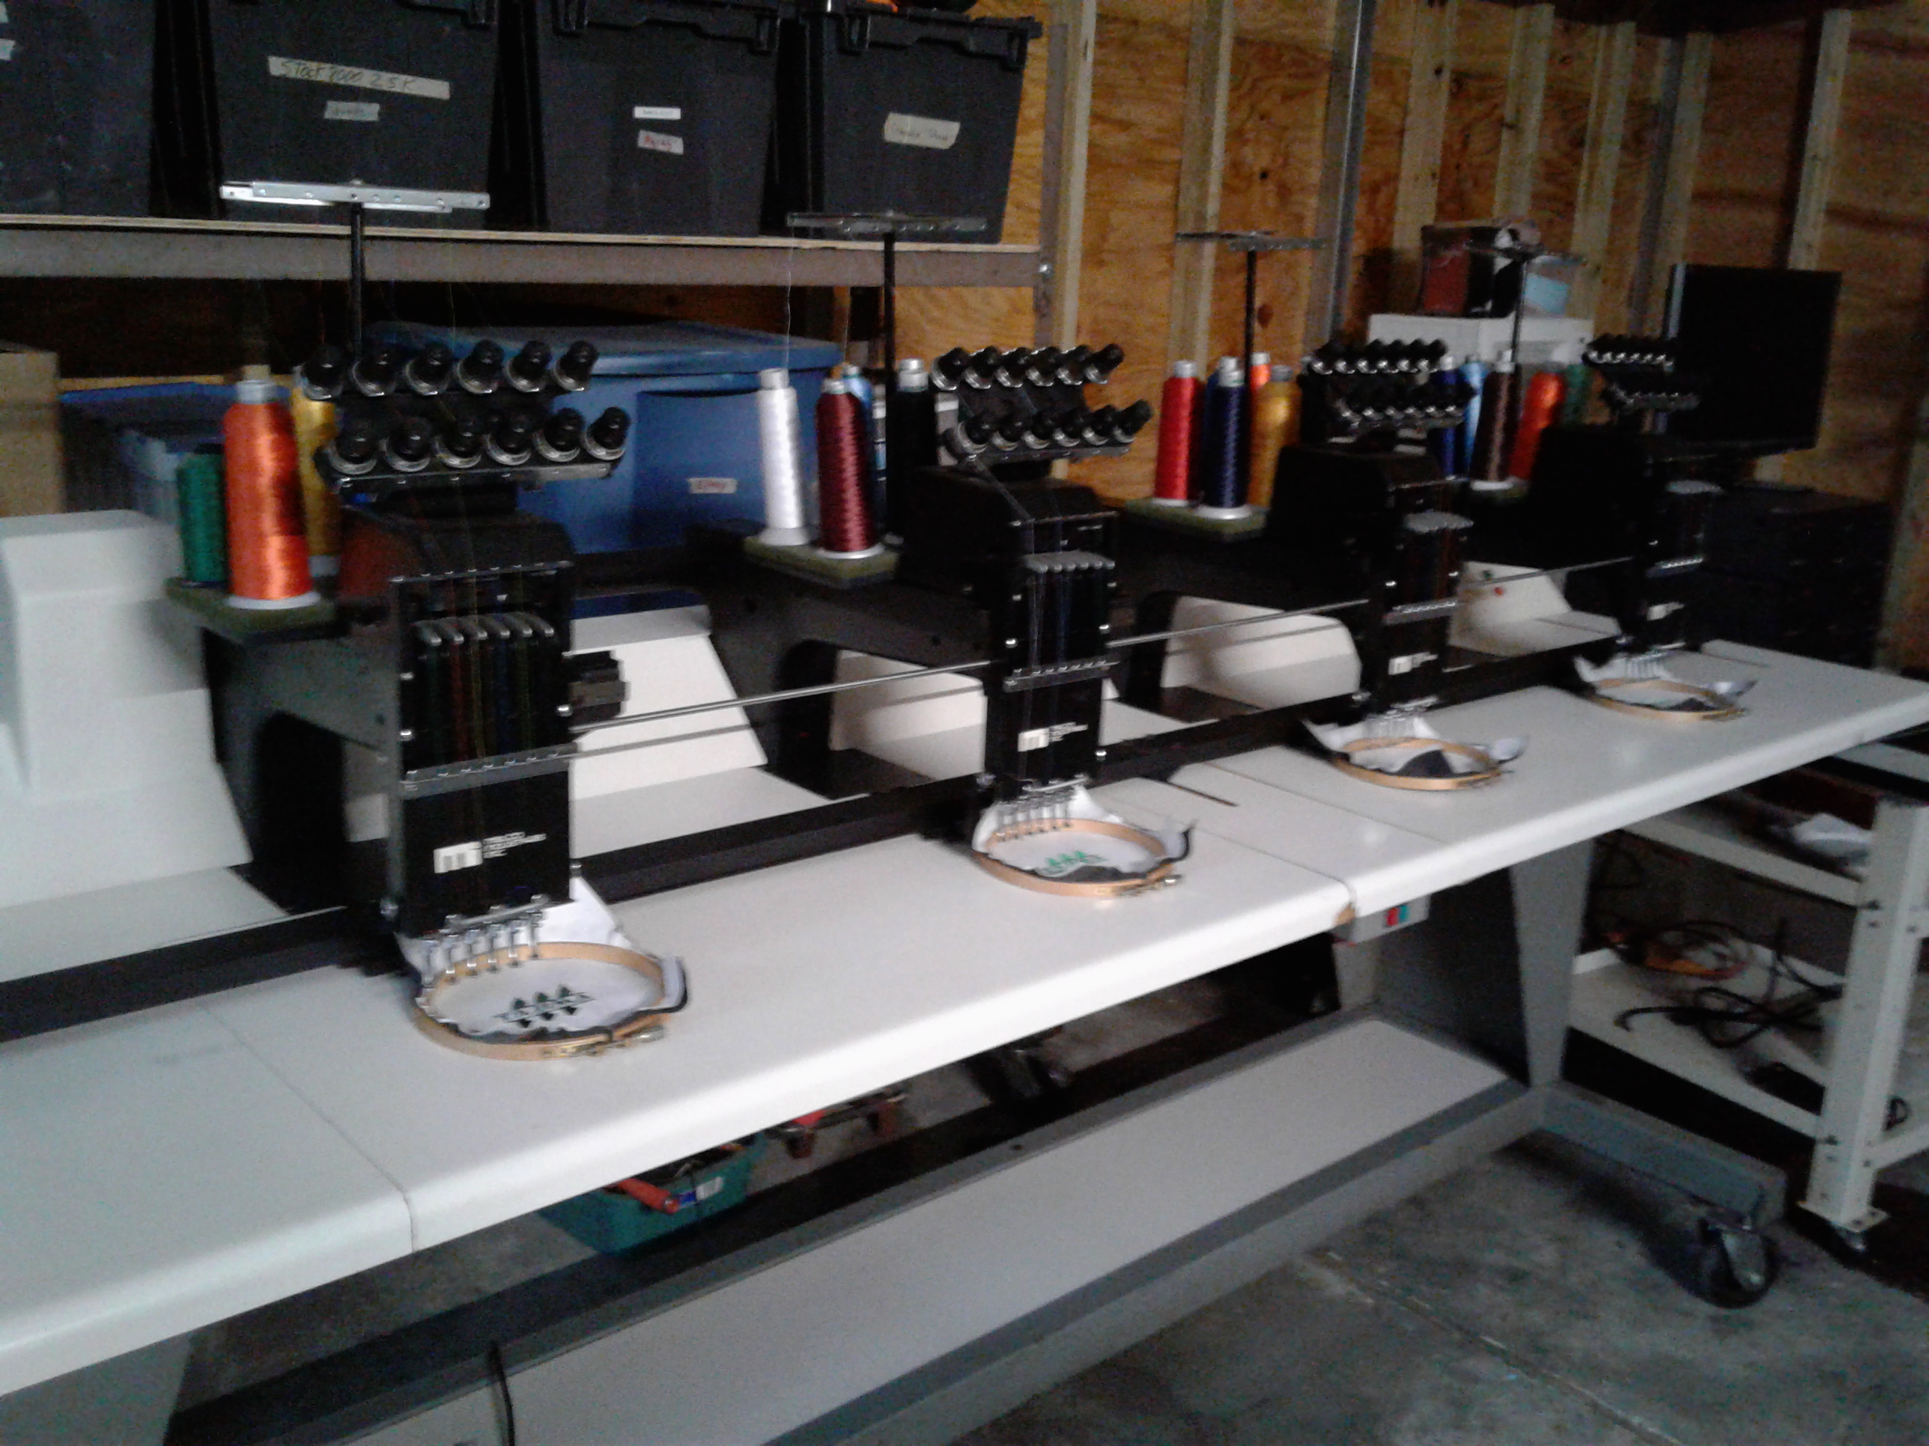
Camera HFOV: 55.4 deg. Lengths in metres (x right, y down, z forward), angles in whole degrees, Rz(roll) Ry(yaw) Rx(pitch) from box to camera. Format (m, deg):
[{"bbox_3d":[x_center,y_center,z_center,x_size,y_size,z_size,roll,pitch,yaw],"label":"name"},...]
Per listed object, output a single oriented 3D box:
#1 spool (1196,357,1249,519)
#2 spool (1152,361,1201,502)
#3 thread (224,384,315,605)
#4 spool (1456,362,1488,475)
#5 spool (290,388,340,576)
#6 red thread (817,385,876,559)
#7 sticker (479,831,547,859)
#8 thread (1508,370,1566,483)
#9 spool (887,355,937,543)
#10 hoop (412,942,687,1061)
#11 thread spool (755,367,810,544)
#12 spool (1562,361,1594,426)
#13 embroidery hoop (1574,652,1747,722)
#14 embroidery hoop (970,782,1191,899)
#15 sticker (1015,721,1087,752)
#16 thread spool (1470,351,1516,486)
[{"bbox_3d":[0.280,-0.305,1.960,0.060,0.164,0.060,2,15,0],"label":"spool"},{"bbox_3d":[0.242,-0.327,2.054,0.056,0.154,0.056,2,15,-1],"label":"spool"},{"bbox_3d":[-0.511,-0.171,1.345,0.067,0.170,0.067,2,15,-1],"label":"thread"},{"bbox_3d":[0.665,-0.401,2.410,0.050,0.150,0.050,2,15,-1],"label":"spool"},{"bbox_3d":[-0.512,-0.198,1.444,0.050,0.155,0.050,2,15,-1],"label":"spool"},{"bbox_3d":[-0.108,-0.227,1.626,0.061,0.153,0.061,-3,15,1],"label":"red thread"},{"bbox_3d":[-0.311,0.083,1.273,0.048,0.013,0.002,-11,20,-41],"label":"sticker"},{"bbox_3d":[0.743,-0.391,2.393,0.053,0.147,0.053,7,16,-2],"label":"thread"},{"bbox_3d":[-0.048,-0.257,1.753,0.062,0.175,0.062,1,15,0],"label":"spool"},{"bbox_3d":[-0.306,0.199,1.331,0.184,0.014,0.184,3,15,-1],"label":"hoop"},{"bbox_3d":[-0.176,-0.254,1.750,0.050,0.160,0.050,0,15,0],"label":"thread spool"},{"bbox_3d":[0.832,-0.418,2.525,0.060,0.165,0.060,2,15,-1],"label":"spool"},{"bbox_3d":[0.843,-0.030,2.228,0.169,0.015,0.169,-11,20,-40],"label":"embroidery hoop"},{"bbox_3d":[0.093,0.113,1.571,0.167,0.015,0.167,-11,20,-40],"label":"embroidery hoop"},{"bbox_3d":[0.073,0.011,1.511,0.076,0.016,0.002,-11,20,-40],"label":"sticker"},{"bbox_3d":[0.699,-0.396,2.406,0.060,0.170,0.060,2,15,-1],"label":"thread spool"}]

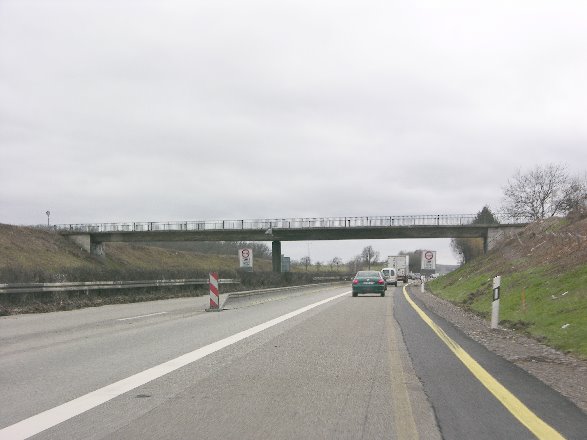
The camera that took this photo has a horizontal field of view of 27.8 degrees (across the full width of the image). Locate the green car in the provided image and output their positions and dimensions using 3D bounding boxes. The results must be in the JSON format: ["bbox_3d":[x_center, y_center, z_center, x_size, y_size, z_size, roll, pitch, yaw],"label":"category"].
[{"bbox_3d":[4.240,3.460,64.500,1.720,1.420,4.450,0,-3,7],"label":"green car"}]

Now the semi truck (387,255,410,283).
[{"bbox_3d":[16.000,7.420,178.500,2.550,3.950,15.300,0,-3,7],"label":"semi truck"}]

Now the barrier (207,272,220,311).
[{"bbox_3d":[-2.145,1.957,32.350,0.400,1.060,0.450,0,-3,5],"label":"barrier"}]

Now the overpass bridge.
[{"bbox_3d":[-2.500,3.350,123.400,58.500,6.500,6.300,-2,-3,35],"label":"overpass bridge"}]

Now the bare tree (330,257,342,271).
[{"bbox_3d":[10.870,11.000,300.000,3.200,3.700,3.200,0,-3,0],"label":"bare tree"}]

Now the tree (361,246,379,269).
[{"bbox_3d":[20.492,10.381,320.000,4.900,6.600,4.900,0,-3,0],"label":"tree"}]

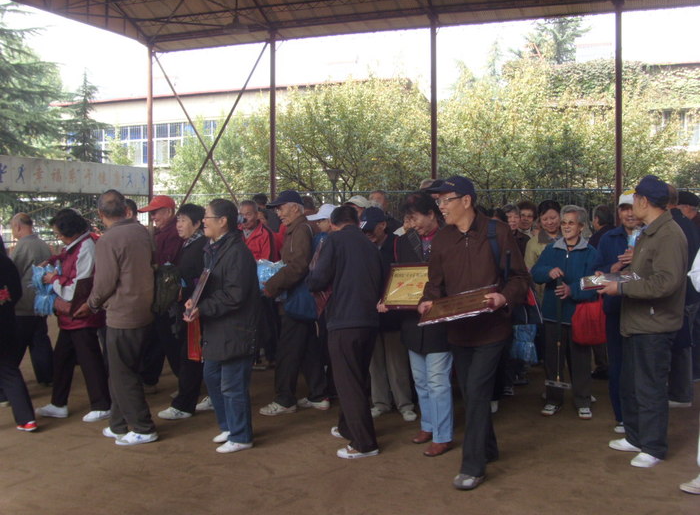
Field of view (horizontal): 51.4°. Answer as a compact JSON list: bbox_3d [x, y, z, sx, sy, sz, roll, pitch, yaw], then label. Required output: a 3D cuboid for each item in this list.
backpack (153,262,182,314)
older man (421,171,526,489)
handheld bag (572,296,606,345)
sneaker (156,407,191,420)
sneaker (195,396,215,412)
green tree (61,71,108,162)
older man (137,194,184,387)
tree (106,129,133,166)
[{"bbox_3d":[-1.487,0.259,5.900,0.270,0.430,0.190,0,3,6],"label":"backpack"},{"bbox_3d":[0.694,0.387,4.048,0.540,1.700,0.500,3,5,38],"label":"older man"},{"bbox_3d":[1.710,0.455,5.220,0.260,0.350,0.130,1,4,18],"label":"handheld bag"},{"bbox_3d":[-1.271,1.112,5.282,0.255,0.100,0.095,-1,4,-12],"label":"sneaker"},{"bbox_3d":[-1.075,1.122,5.644,0.260,0.107,0.098,-1,3,-9],"label":"sneaker"},{"bbox_3d":[-8.762,-3.044,23.804,2.200,5.950,2.200,0,4,0],"label":"green tree"},{"bbox_3d":[-1.606,0.297,6.261,0.550,1.689,0.520,-1,3,-14],"label":"older man"},{"bbox_3d":[-6.327,-1.563,20.107,1.500,3.913,1.500,0,3,0],"label":"tree"}]

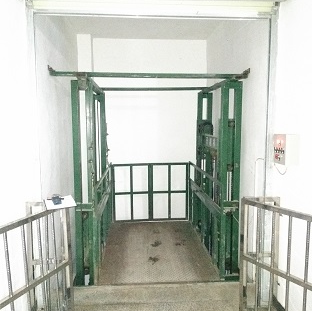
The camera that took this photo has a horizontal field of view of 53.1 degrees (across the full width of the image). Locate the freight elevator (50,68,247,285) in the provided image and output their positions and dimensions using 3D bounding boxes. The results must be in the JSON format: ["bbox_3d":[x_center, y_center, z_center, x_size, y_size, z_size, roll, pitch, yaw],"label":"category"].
[{"bbox_3d":[-0.092,0.163,4.196,1.864,2.136,2.136,0,5,-3],"label":"freight elevator"}]

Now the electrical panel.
[{"bbox_3d":[1.010,-0.048,2.429,0.096,0.234,0.219,0,5,-3],"label":"electrical panel"}]

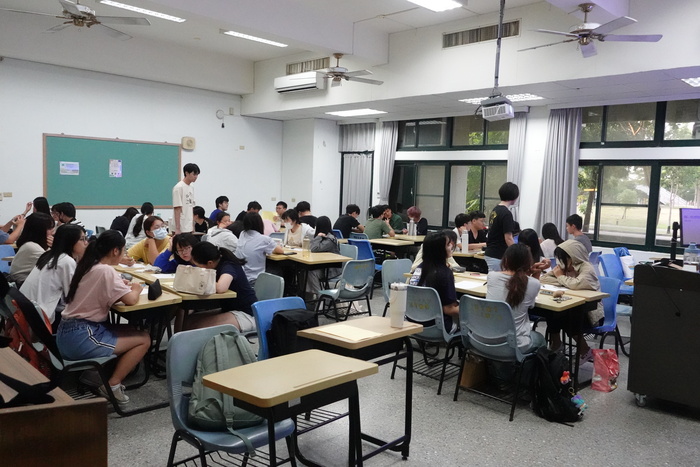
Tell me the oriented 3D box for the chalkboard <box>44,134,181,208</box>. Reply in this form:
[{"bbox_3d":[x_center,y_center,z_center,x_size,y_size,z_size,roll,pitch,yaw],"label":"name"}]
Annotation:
[{"bbox_3d":[-4.038,-1.031,9.842,2.410,1.220,0.040,-3,7,-45],"label":"chalkboard"}]

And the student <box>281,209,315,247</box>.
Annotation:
[{"bbox_3d":[-0.716,0.292,7.329,0.750,1.200,0.480,-3,7,-45],"label":"student"}]

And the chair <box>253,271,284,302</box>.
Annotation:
[{"bbox_3d":[-0.830,0.722,4.391,0.500,0.780,0.460,-3,7,-44],"label":"chair"}]

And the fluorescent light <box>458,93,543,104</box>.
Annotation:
[{"bbox_3d":[2.218,-1.966,8.216,0.600,0.070,1.200,-3,7,-44],"label":"fluorescent light"}]

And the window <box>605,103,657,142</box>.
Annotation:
[{"bbox_3d":[4.026,-1.590,8.151,0.060,0.570,0.730,-3,7,-45],"label":"window"}]

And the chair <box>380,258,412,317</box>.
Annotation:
[{"bbox_3d":[0.625,0.686,5.640,0.460,0.790,0.520,-2,6,-38],"label":"chair"}]

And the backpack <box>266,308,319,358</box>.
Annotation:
[{"bbox_3d":[-0.306,0.633,3.403,0.300,0.360,0.240,-3,7,-44],"label":"backpack"}]

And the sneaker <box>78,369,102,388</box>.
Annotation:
[{"bbox_3d":[-1.783,1.025,3.970,0.095,0.115,0.250,7,-26,45],"label":"sneaker"}]

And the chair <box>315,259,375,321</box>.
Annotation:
[{"bbox_3d":[-0.063,0.634,5.949,0.460,0.790,0.520,-3,7,-44],"label":"chair"}]

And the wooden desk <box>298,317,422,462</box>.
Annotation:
[{"bbox_3d":[0.056,0.883,3.058,0.400,0.750,0.610,6,7,39],"label":"wooden desk"}]

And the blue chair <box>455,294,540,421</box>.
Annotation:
[{"bbox_3d":[1.107,0.826,4.051,0.550,0.795,0.490,-3,7,-45],"label":"blue chair"}]

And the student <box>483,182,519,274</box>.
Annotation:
[{"bbox_3d":[1.552,0.290,5.823,0.330,1.630,0.460,-3,7,-45],"label":"student"}]

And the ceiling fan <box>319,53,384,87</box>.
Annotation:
[{"bbox_3d":[-0.170,-2.331,7.969,1.380,0.410,1.380,-3,7,-44],"label":"ceiling fan"}]

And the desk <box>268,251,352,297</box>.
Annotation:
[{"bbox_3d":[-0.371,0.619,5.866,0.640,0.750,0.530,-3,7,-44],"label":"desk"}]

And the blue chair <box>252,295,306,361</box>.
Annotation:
[{"bbox_3d":[-0.311,0.841,3.488,0.460,0.790,0.520,-2,7,-42],"label":"blue chair"}]

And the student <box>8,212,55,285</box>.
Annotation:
[{"bbox_3d":[-2.428,0.451,4.545,0.640,1.228,0.460,-3,7,-44],"label":"student"}]

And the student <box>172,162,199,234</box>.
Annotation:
[{"bbox_3d":[-2.145,-0.049,7.431,0.280,1.738,0.430,4,5,21],"label":"student"}]

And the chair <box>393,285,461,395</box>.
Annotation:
[{"bbox_3d":[0.702,0.791,4.547,0.530,0.790,0.480,-3,7,-45],"label":"chair"}]

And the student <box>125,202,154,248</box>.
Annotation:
[{"bbox_3d":[-2.679,0.208,7.255,0.620,1.218,0.460,-3,7,-44],"label":"student"}]

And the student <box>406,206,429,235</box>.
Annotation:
[{"bbox_3d":[1.006,0.159,9.122,0.720,1.200,0.480,-3,7,-44],"label":"student"}]

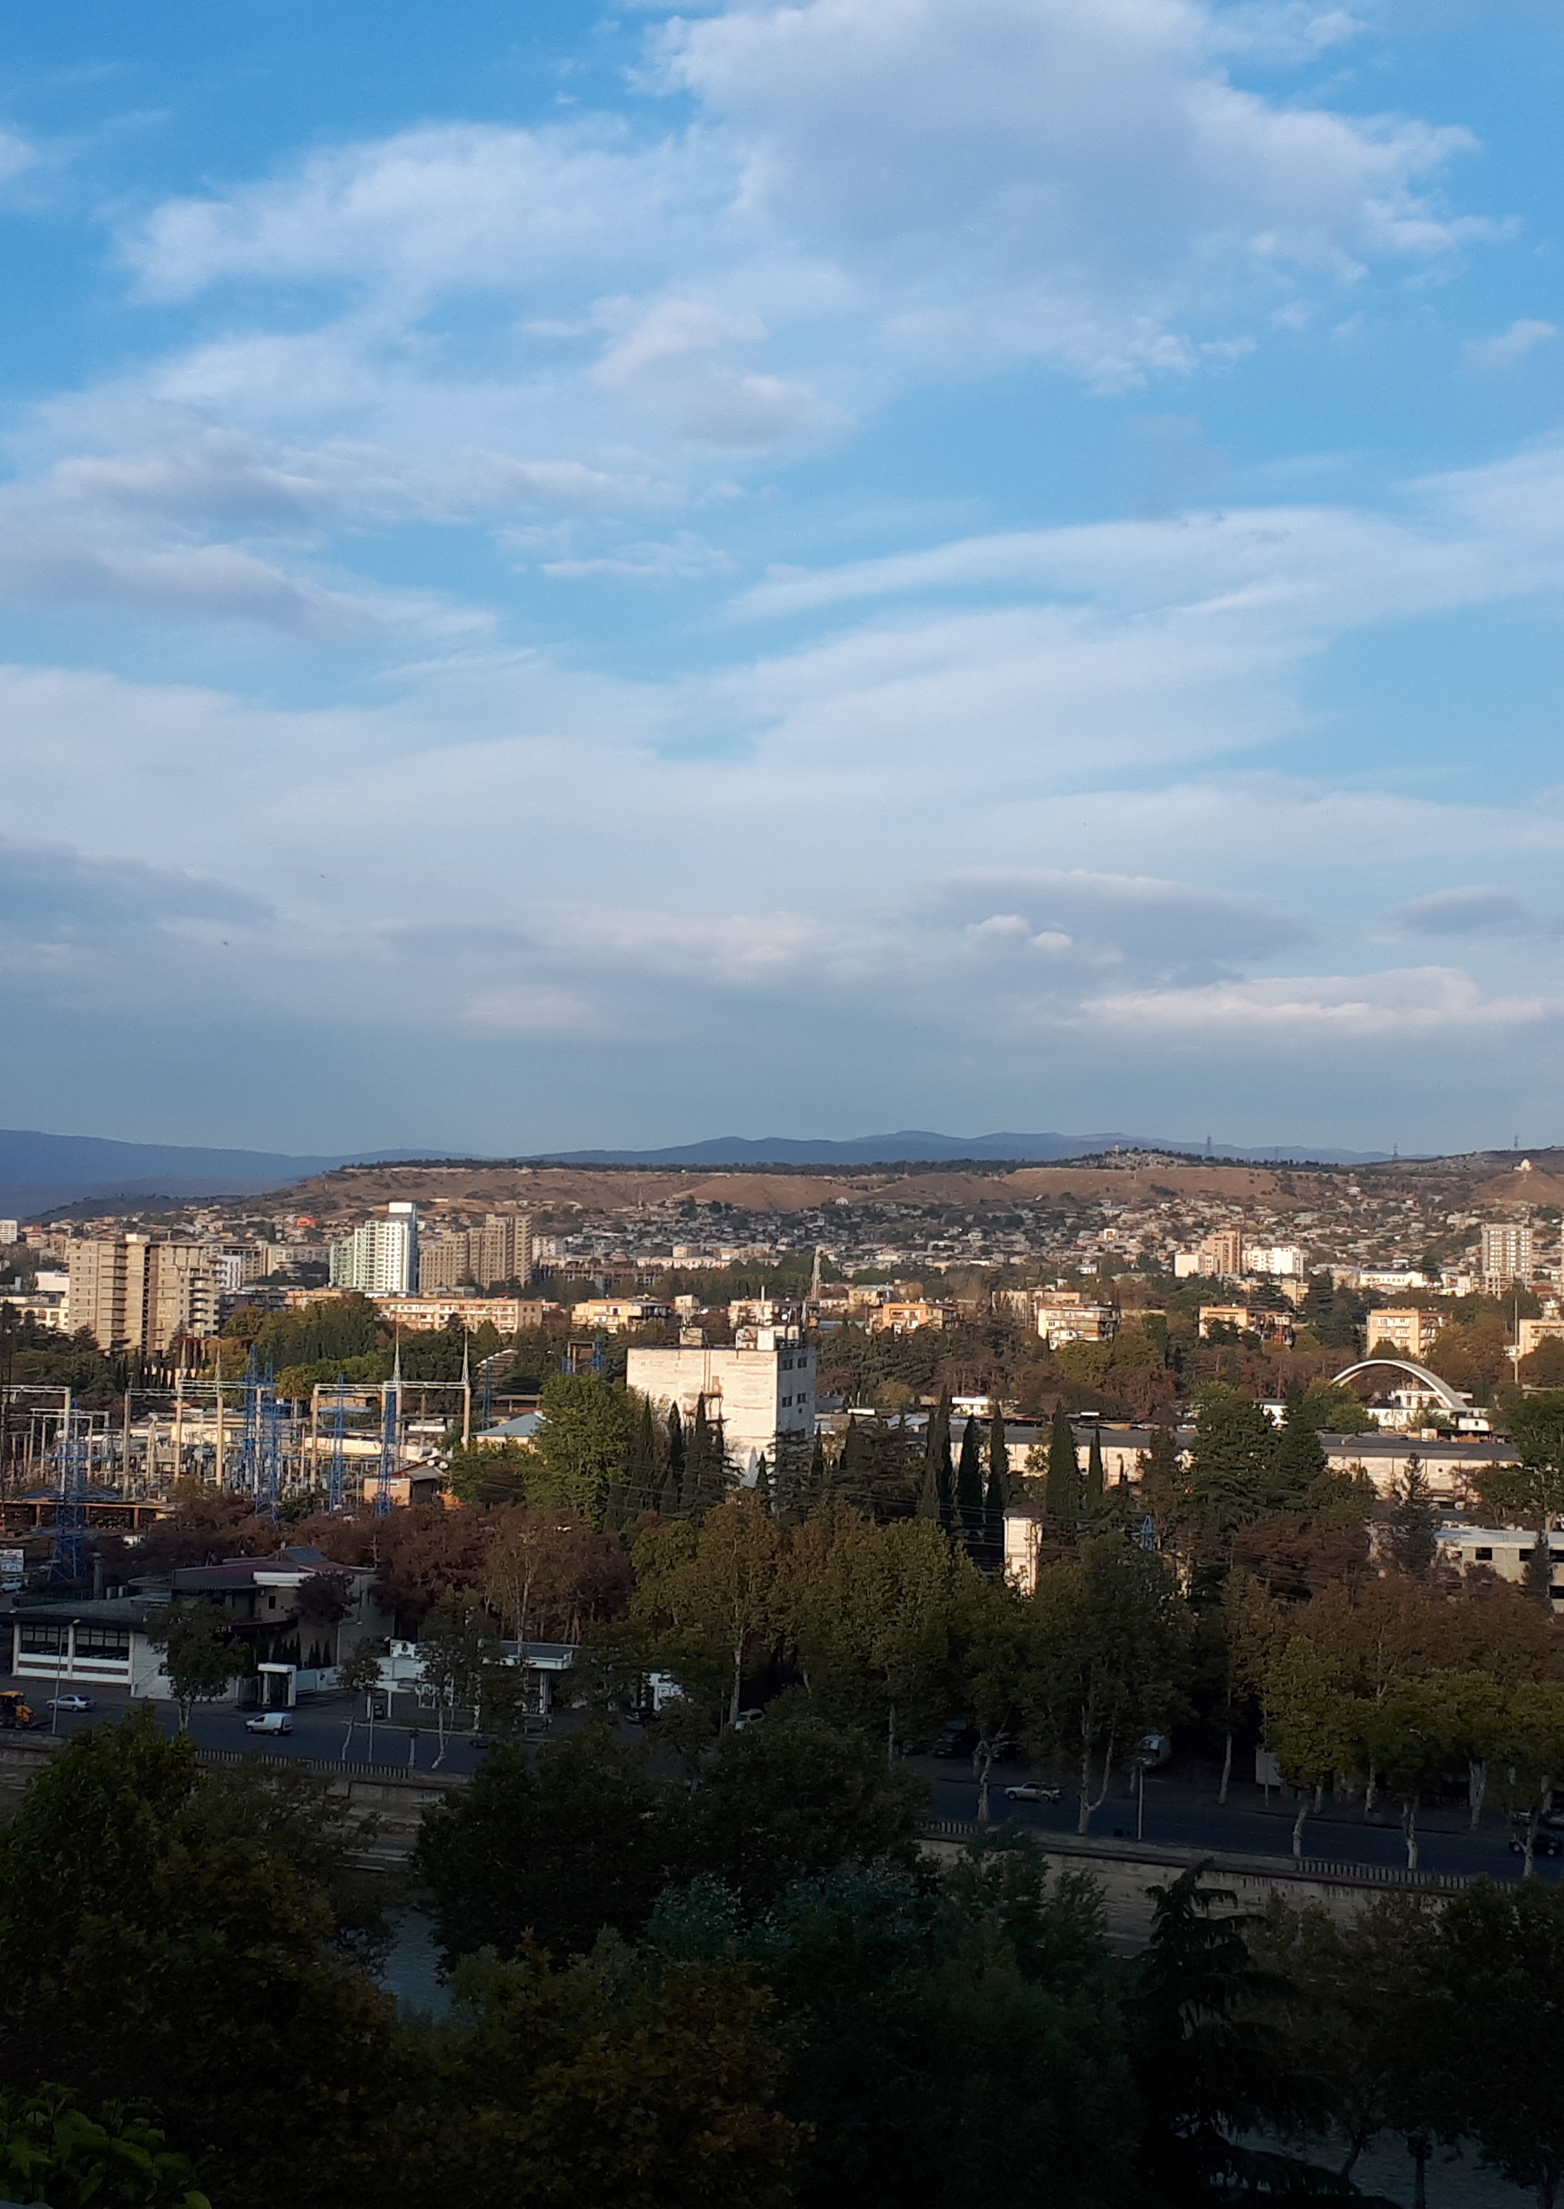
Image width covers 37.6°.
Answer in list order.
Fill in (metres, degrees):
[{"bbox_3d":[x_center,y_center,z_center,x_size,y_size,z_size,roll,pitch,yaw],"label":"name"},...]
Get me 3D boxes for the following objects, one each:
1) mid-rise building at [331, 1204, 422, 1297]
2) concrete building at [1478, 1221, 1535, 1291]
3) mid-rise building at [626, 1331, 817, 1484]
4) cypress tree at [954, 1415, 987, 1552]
[{"bbox_3d":[-221.600,79.210,1252.400,44.300,49.230,17.000,1,-3,10],"label":"mid-rise building"},{"bbox_3d":[393.240,83.920,1247.760,27.680,40.320,17.000,0,-3,17],"label":"concrete building"},{"bbox_3d":[-8.060,43.980,320.210,21.400,24.560,19.000,0,-3,16],"label":"mid-rise building"},{"bbox_3d":[22.530,45.930,276.000,3.700,17.330,3.700,1,-3,0],"label":"cypress tree"}]

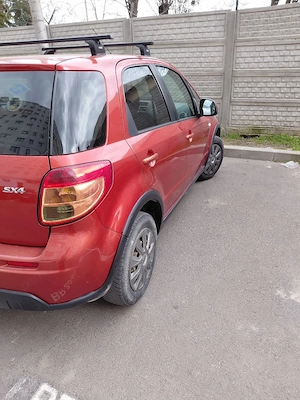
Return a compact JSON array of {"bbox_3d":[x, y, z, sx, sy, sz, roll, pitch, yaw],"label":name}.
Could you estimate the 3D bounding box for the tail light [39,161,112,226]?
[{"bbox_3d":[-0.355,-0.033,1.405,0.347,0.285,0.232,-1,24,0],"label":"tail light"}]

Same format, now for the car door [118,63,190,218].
[{"bbox_3d":[0.020,-0.398,2.182,0.270,1.170,1.120,8,25,20],"label":"car door"}]

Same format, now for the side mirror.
[{"bbox_3d":[0.647,-1.006,3.141,0.200,0.175,0.130,8,25,20],"label":"side mirror"}]

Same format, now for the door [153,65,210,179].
[{"bbox_3d":[0.353,-0.742,2.973,0.270,1.180,1.160,8,25,20],"label":"door"}]

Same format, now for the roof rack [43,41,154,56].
[{"bbox_3d":[-0.487,-1.307,2.547,1.130,0.105,0.090,8,25,20],"label":"roof rack"}]

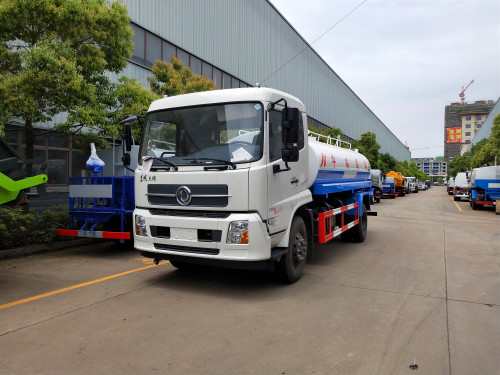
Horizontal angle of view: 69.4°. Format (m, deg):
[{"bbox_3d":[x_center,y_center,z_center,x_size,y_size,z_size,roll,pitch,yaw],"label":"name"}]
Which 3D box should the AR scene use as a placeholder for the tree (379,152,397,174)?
[{"bbox_3d":[23.600,-2.430,62.000,3.900,7.100,3.900,1,1,28],"label":"tree"}]

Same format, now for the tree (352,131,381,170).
[{"bbox_3d":[14.500,-2.940,45.000,4.100,8.300,4.100,1,1,28],"label":"tree"}]

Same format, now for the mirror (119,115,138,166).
[{"bbox_3d":[-1.928,-0.718,5.749,0.270,0.820,0.210,1,1,28],"label":"mirror"}]

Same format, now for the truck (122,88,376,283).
[{"bbox_3d":[1.058,-0.049,8.506,2.600,3.020,8.300,1,1,28],"label":"truck"}]

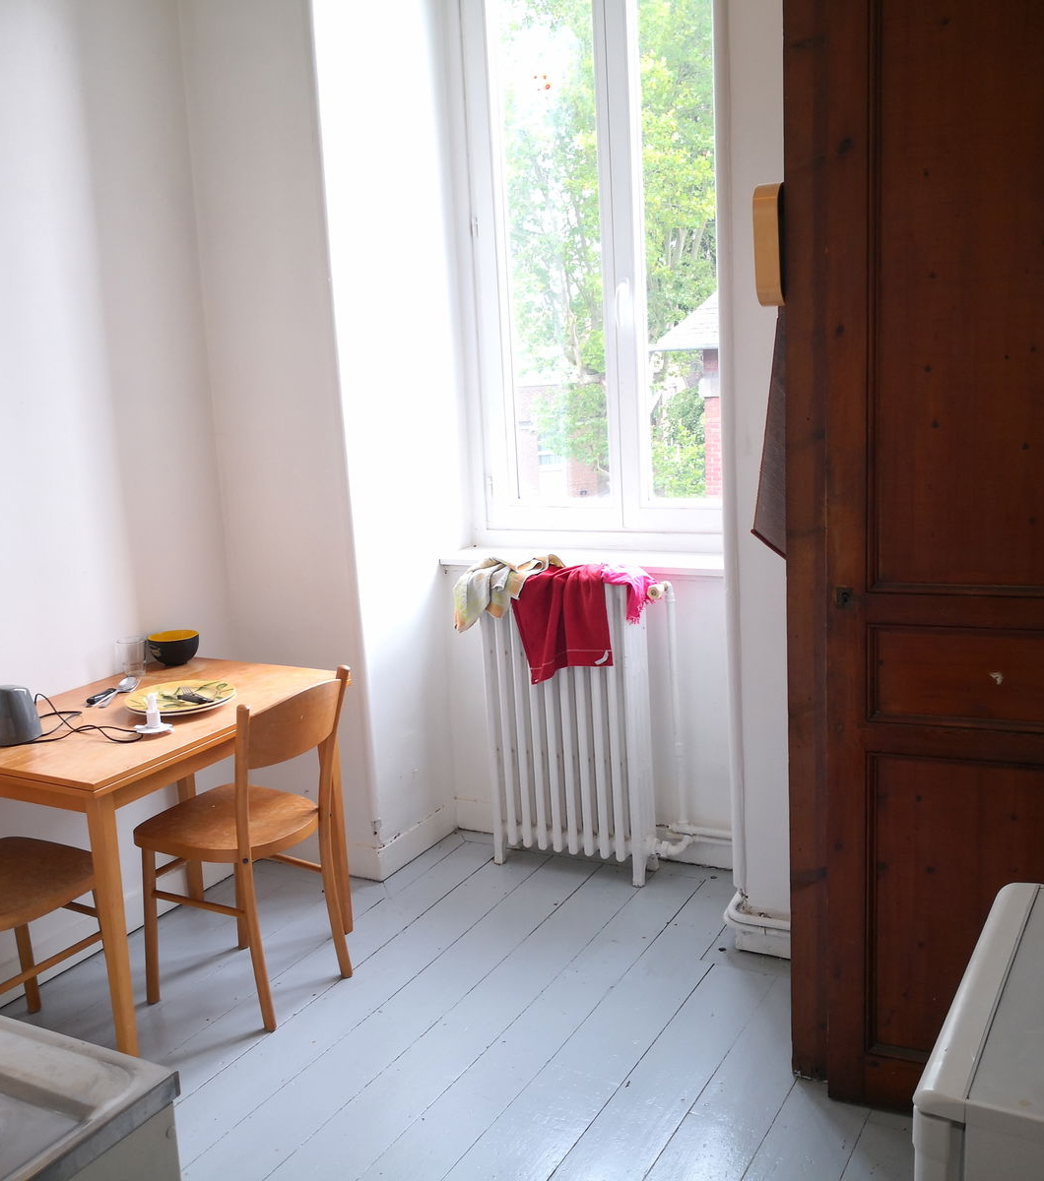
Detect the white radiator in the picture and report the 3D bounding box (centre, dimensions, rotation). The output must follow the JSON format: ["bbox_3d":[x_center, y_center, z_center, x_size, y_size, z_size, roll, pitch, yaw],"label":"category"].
[{"bbox_3d":[0.148,0.408,3.720,0.500,0.920,0.145,3,13,26],"label":"white radiator"}]

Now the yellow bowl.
[{"bbox_3d":[-1.004,0.168,3.538,0.145,0.080,0.145,-3,12,1],"label":"yellow bowl"}]

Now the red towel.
[{"bbox_3d":[0.148,0.105,3.631,0.308,0.333,0.160,3,13,26],"label":"red towel"}]

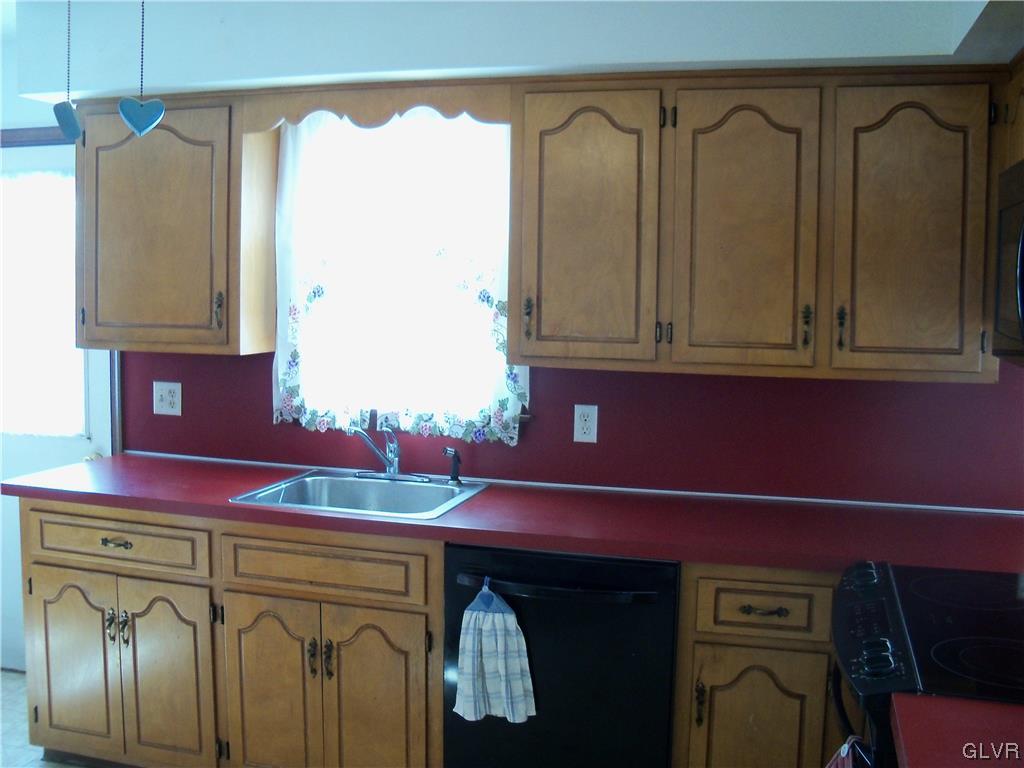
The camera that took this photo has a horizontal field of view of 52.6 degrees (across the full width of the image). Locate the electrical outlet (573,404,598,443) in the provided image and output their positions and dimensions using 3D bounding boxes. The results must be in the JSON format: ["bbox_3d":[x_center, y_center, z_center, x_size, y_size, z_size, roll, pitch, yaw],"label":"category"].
[{"bbox_3d":[0.225,0.122,3.150,0.071,0.114,0.008,2,5,15],"label":"electrical outlet"}]

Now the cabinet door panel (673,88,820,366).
[{"bbox_3d":[0.604,-0.406,2.665,0.371,0.718,0.020,2,5,15],"label":"cabinet door panel"}]

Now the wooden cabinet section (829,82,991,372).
[{"bbox_3d":[0.984,-0.382,2.555,0.380,0.718,0.020,2,5,15],"label":"wooden cabinet section"}]

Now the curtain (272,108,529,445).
[{"bbox_3d":[-0.351,-0.345,3.188,0.850,1.030,0.080,2,5,15],"label":"curtain"}]

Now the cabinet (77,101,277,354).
[{"bbox_3d":[-1.049,-0.485,3.291,0.614,0.769,0.333,2,5,15],"label":"cabinet"}]

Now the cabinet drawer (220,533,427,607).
[{"bbox_3d":[-0.502,0.486,2.742,0.599,0.133,0.020,2,5,15],"label":"cabinet drawer"}]

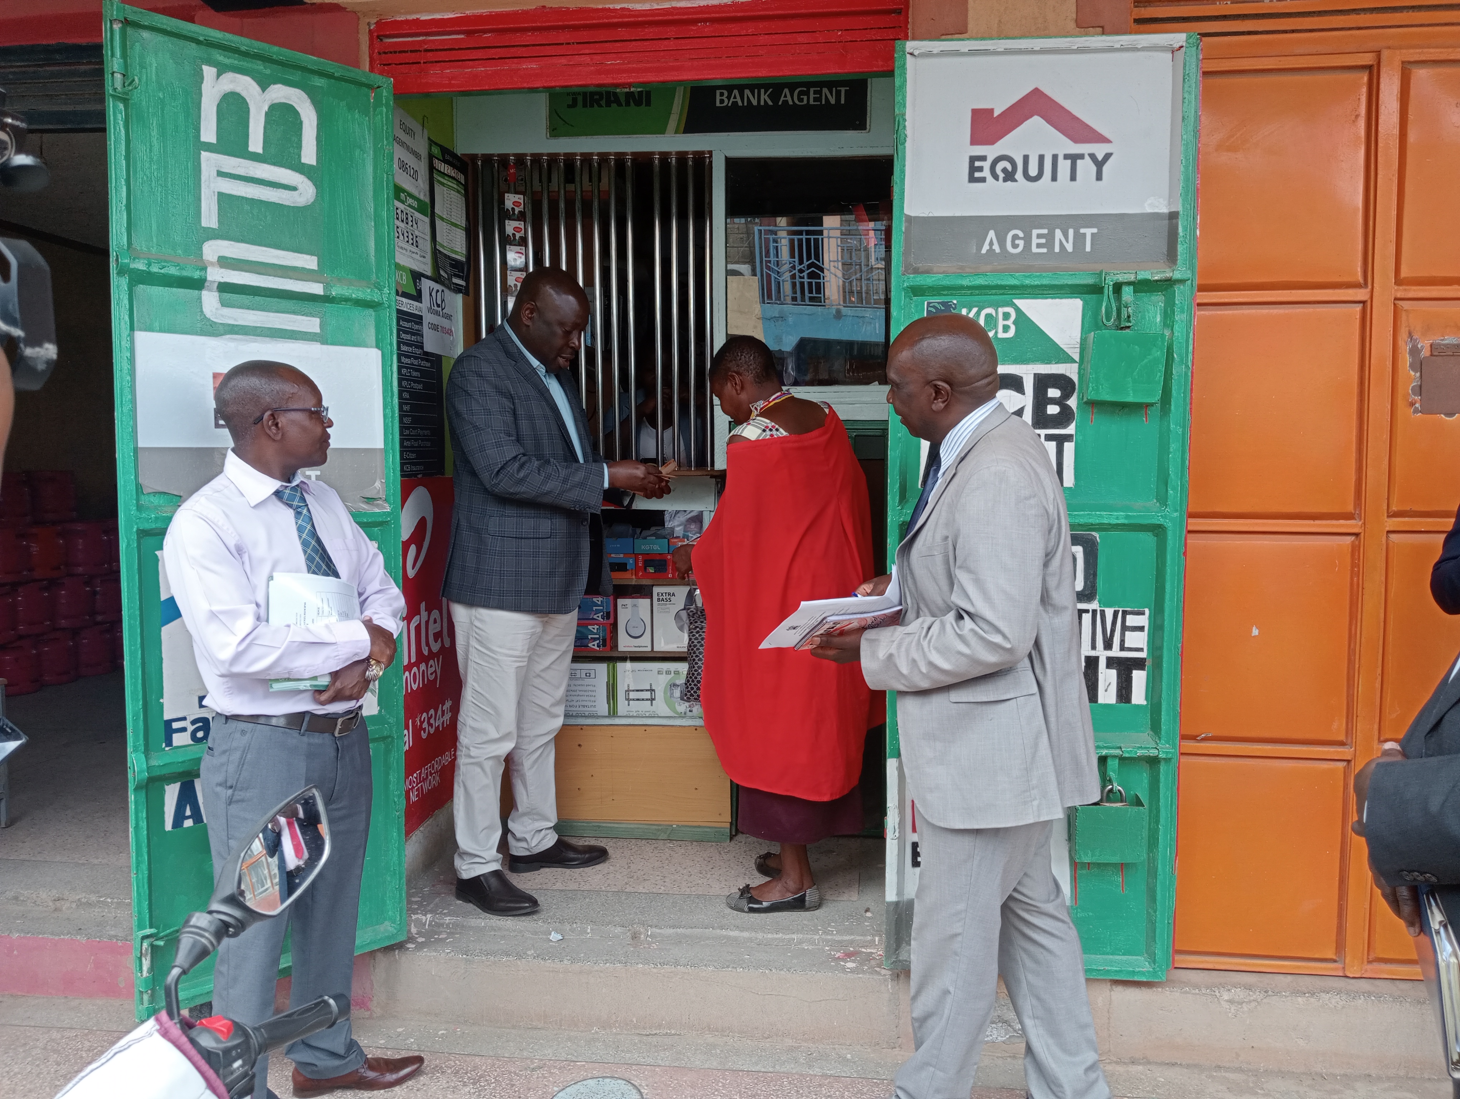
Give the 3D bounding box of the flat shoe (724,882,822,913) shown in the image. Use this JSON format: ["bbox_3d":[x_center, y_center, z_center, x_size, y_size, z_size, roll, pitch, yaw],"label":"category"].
[{"bbox_3d":[0.120,0.949,3.258,0.252,0.070,0.088,0,4,3],"label":"flat shoe"}]

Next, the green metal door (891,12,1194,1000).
[{"bbox_3d":[0.704,-0.071,2.736,0.665,2.150,0.050,1,4,5],"label":"green metal door"}]

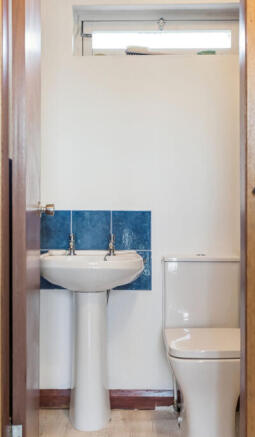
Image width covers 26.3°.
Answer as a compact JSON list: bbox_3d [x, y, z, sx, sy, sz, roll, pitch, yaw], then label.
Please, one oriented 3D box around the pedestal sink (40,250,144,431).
[{"bbox_3d":[-0.175,0.560,2.550,0.505,0.805,0.410,0,0,0],"label":"pedestal sink"}]

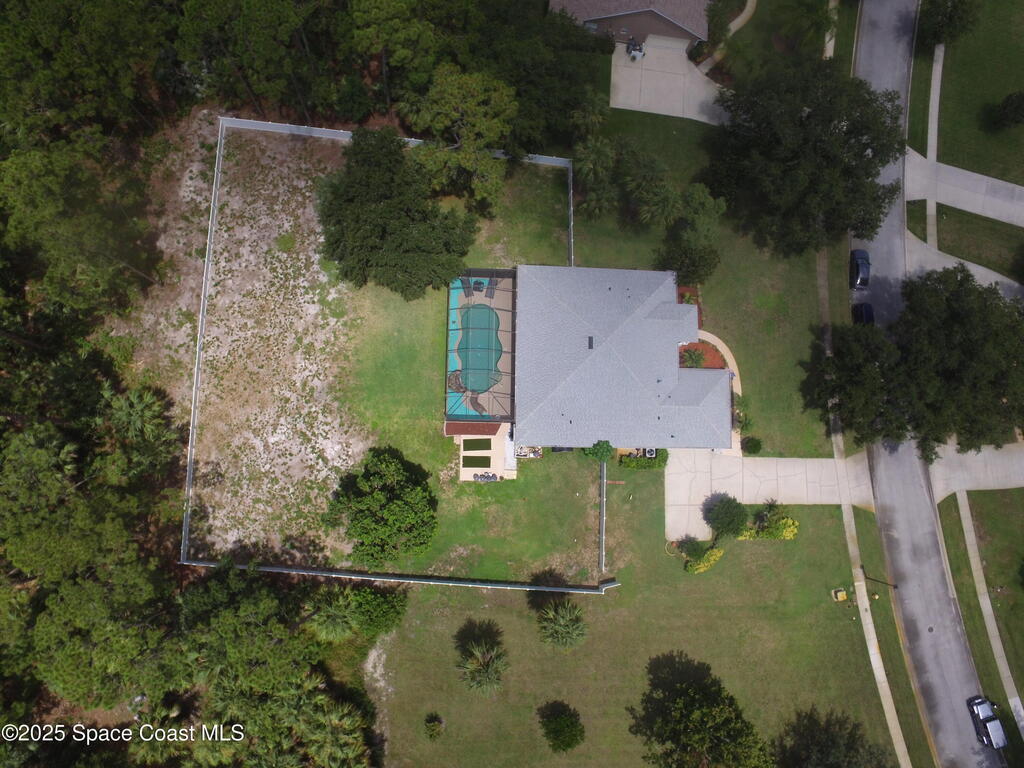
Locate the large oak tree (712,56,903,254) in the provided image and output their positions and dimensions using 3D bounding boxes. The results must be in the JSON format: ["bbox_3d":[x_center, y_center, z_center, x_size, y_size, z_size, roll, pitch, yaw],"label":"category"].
[{"bbox_3d":[30.170,-23.309,61.292,18.500,10.500,18.500,1,84,-6],"label":"large oak tree"}]

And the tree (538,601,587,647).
[{"bbox_3d":[4.604,22.467,56.304,4.400,5.800,4.400,1,84,-6],"label":"tree"}]

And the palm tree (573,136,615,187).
[{"bbox_3d":[8.036,-22.198,60.983,4.000,6.500,4.000,1,84,-6],"label":"palm tree"}]

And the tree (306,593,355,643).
[{"bbox_3d":[-16.259,20.881,54.030,4.300,6.500,4.300,1,84,-6],"label":"tree"}]

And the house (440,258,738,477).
[{"bbox_3d":[7.908,-1.207,58.918,29.340,6.200,21.750,1,84,-6],"label":"house"}]

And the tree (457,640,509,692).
[{"bbox_3d":[-2.806,26.276,55.567,4.500,5.000,4.500,1,84,-6],"label":"tree"}]

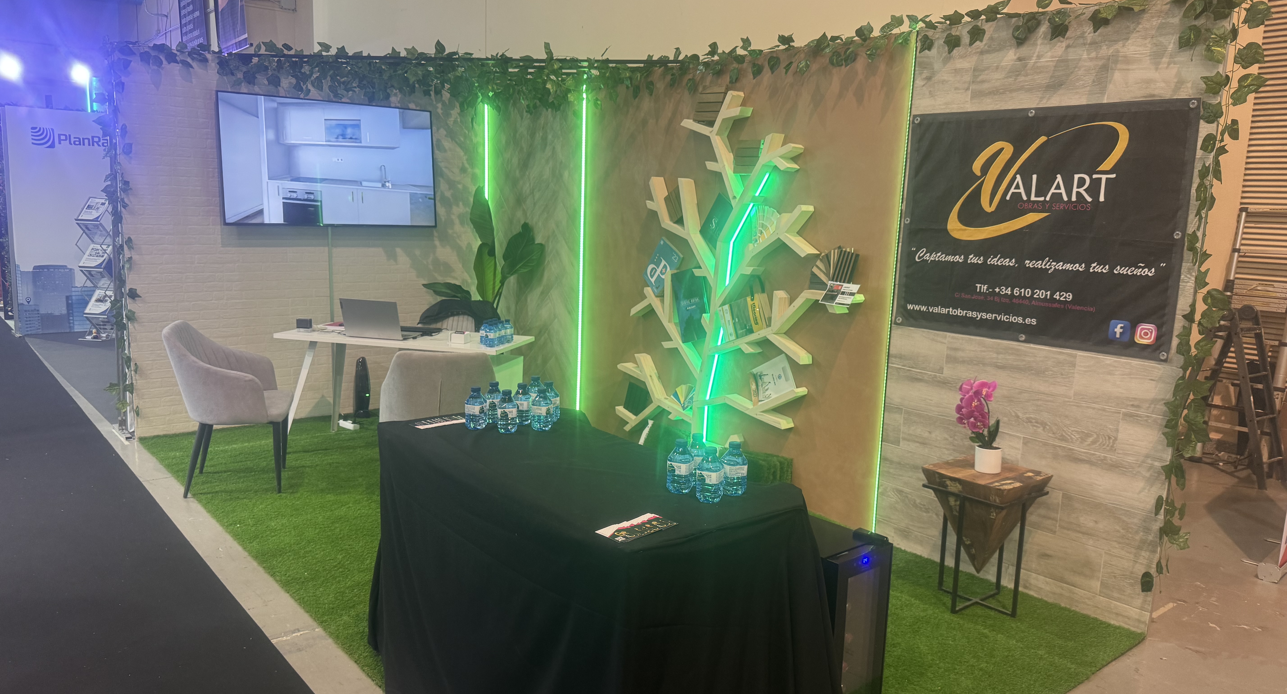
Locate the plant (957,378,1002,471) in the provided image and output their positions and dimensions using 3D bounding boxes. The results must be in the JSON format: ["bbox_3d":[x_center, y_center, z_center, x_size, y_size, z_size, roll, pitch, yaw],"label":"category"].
[{"bbox_3d":[1.405,0.333,3.710,0.175,0.360,0.140,6,9,22],"label":"plant"}]

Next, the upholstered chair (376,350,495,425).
[{"bbox_3d":[-1.019,0.415,4.587,0.580,0.885,0.600,1,9,-10],"label":"upholstered chair"}]

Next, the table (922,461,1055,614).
[{"bbox_3d":[1.413,0.802,3.733,0.370,0.572,0.370,-6,12,-42],"label":"table"}]

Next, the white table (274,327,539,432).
[{"bbox_3d":[-1.447,0.298,5.480,1.410,0.737,0.590,4,9,14],"label":"white table"}]

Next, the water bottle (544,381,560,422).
[{"bbox_3d":[-0.303,0.176,2.907,0.066,0.135,0.066,2,9,0],"label":"water bottle"}]

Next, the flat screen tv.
[{"bbox_3d":[-2.122,-1.247,6.111,1.452,0.834,0.060,-5,10,-39],"label":"flat screen tv"}]

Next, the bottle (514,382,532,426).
[{"bbox_3d":[-0.426,0.199,3.150,0.066,0.141,0.066,2,9,0],"label":"bottle"}]

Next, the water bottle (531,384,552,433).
[{"bbox_3d":[-0.352,0.213,3.080,0.066,0.141,0.066,2,9,0],"label":"water bottle"}]

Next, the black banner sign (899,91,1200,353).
[{"bbox_3d":[1.585,-0.497,3.705,0.015,0.953,1.182,-6,12,-40],"label":"black banner sign"}]

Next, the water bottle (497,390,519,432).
[{"bbox_3d":[-0.419,0.194,2.763,0.066,0.135,0.066,2,9,0],"label":"water bottle"}]

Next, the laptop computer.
[{"bbox_3d":[-1.575,-0.180,5.372,0.360,0.234,0.310,4,9,12],"label":"laptop computer"}]

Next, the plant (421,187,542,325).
[{"bbox_3d":[-1.190,-0.336,6.574,0.750,1.660,0.780,-6,12,-40],"label":"plant"}]

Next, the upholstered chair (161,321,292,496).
[{"bbox_3d":[-2.261,0.317,4.908,0.600,0.885,0.580,-1,9,-19],"label":"upholstered chair"}]

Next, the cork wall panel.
[{"bbox_3d":[0.424,-0.426,5.231,0.060,2.465,2.430,-6,12,-42],"label":"cork wall panel"}]

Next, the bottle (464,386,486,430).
[{"bbox_3d":[-0.524,0.185,2.787,0.066,0.135,0.066,2,9,0],"label":"bottle"}]

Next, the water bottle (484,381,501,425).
[{"bbox_3d":[-0.528,0.194,3.160,0.066,0.141,0.066,2,9,0],"label":"water bottle"}]

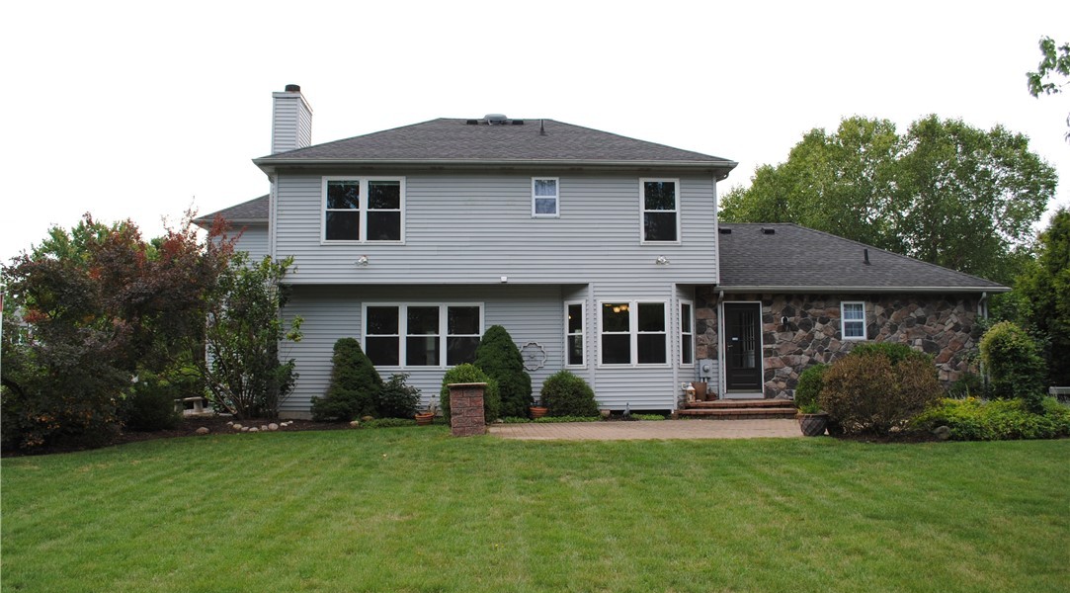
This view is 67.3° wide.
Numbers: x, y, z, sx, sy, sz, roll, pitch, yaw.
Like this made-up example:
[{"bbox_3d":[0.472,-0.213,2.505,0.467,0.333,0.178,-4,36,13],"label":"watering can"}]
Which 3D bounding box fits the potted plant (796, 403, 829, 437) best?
[{"bbox_3d":[4.819,2.127,13.939,0.561,0.598,0.561,0,-4,-3],"label":"potted plant"}]

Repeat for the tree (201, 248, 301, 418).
[{"bbox_3d":[-6.090,0.865,17.259,2.168,3.684,2.059,0,-4,-3],"label":"tree"}]

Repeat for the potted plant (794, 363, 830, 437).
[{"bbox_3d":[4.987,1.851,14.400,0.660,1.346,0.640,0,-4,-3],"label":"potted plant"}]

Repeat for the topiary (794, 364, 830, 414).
[{"bbox_3d":[5.779,1.933,16.200,1.200,1.216,1.150,0,-4,-3],"label":"topiary"}]

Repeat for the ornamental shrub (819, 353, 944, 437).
[{"bbox_3d":[6.501,1.802,15.100,2.250,1.549,2.050,0,-4,-3],"label":"ornamental shrub"}]

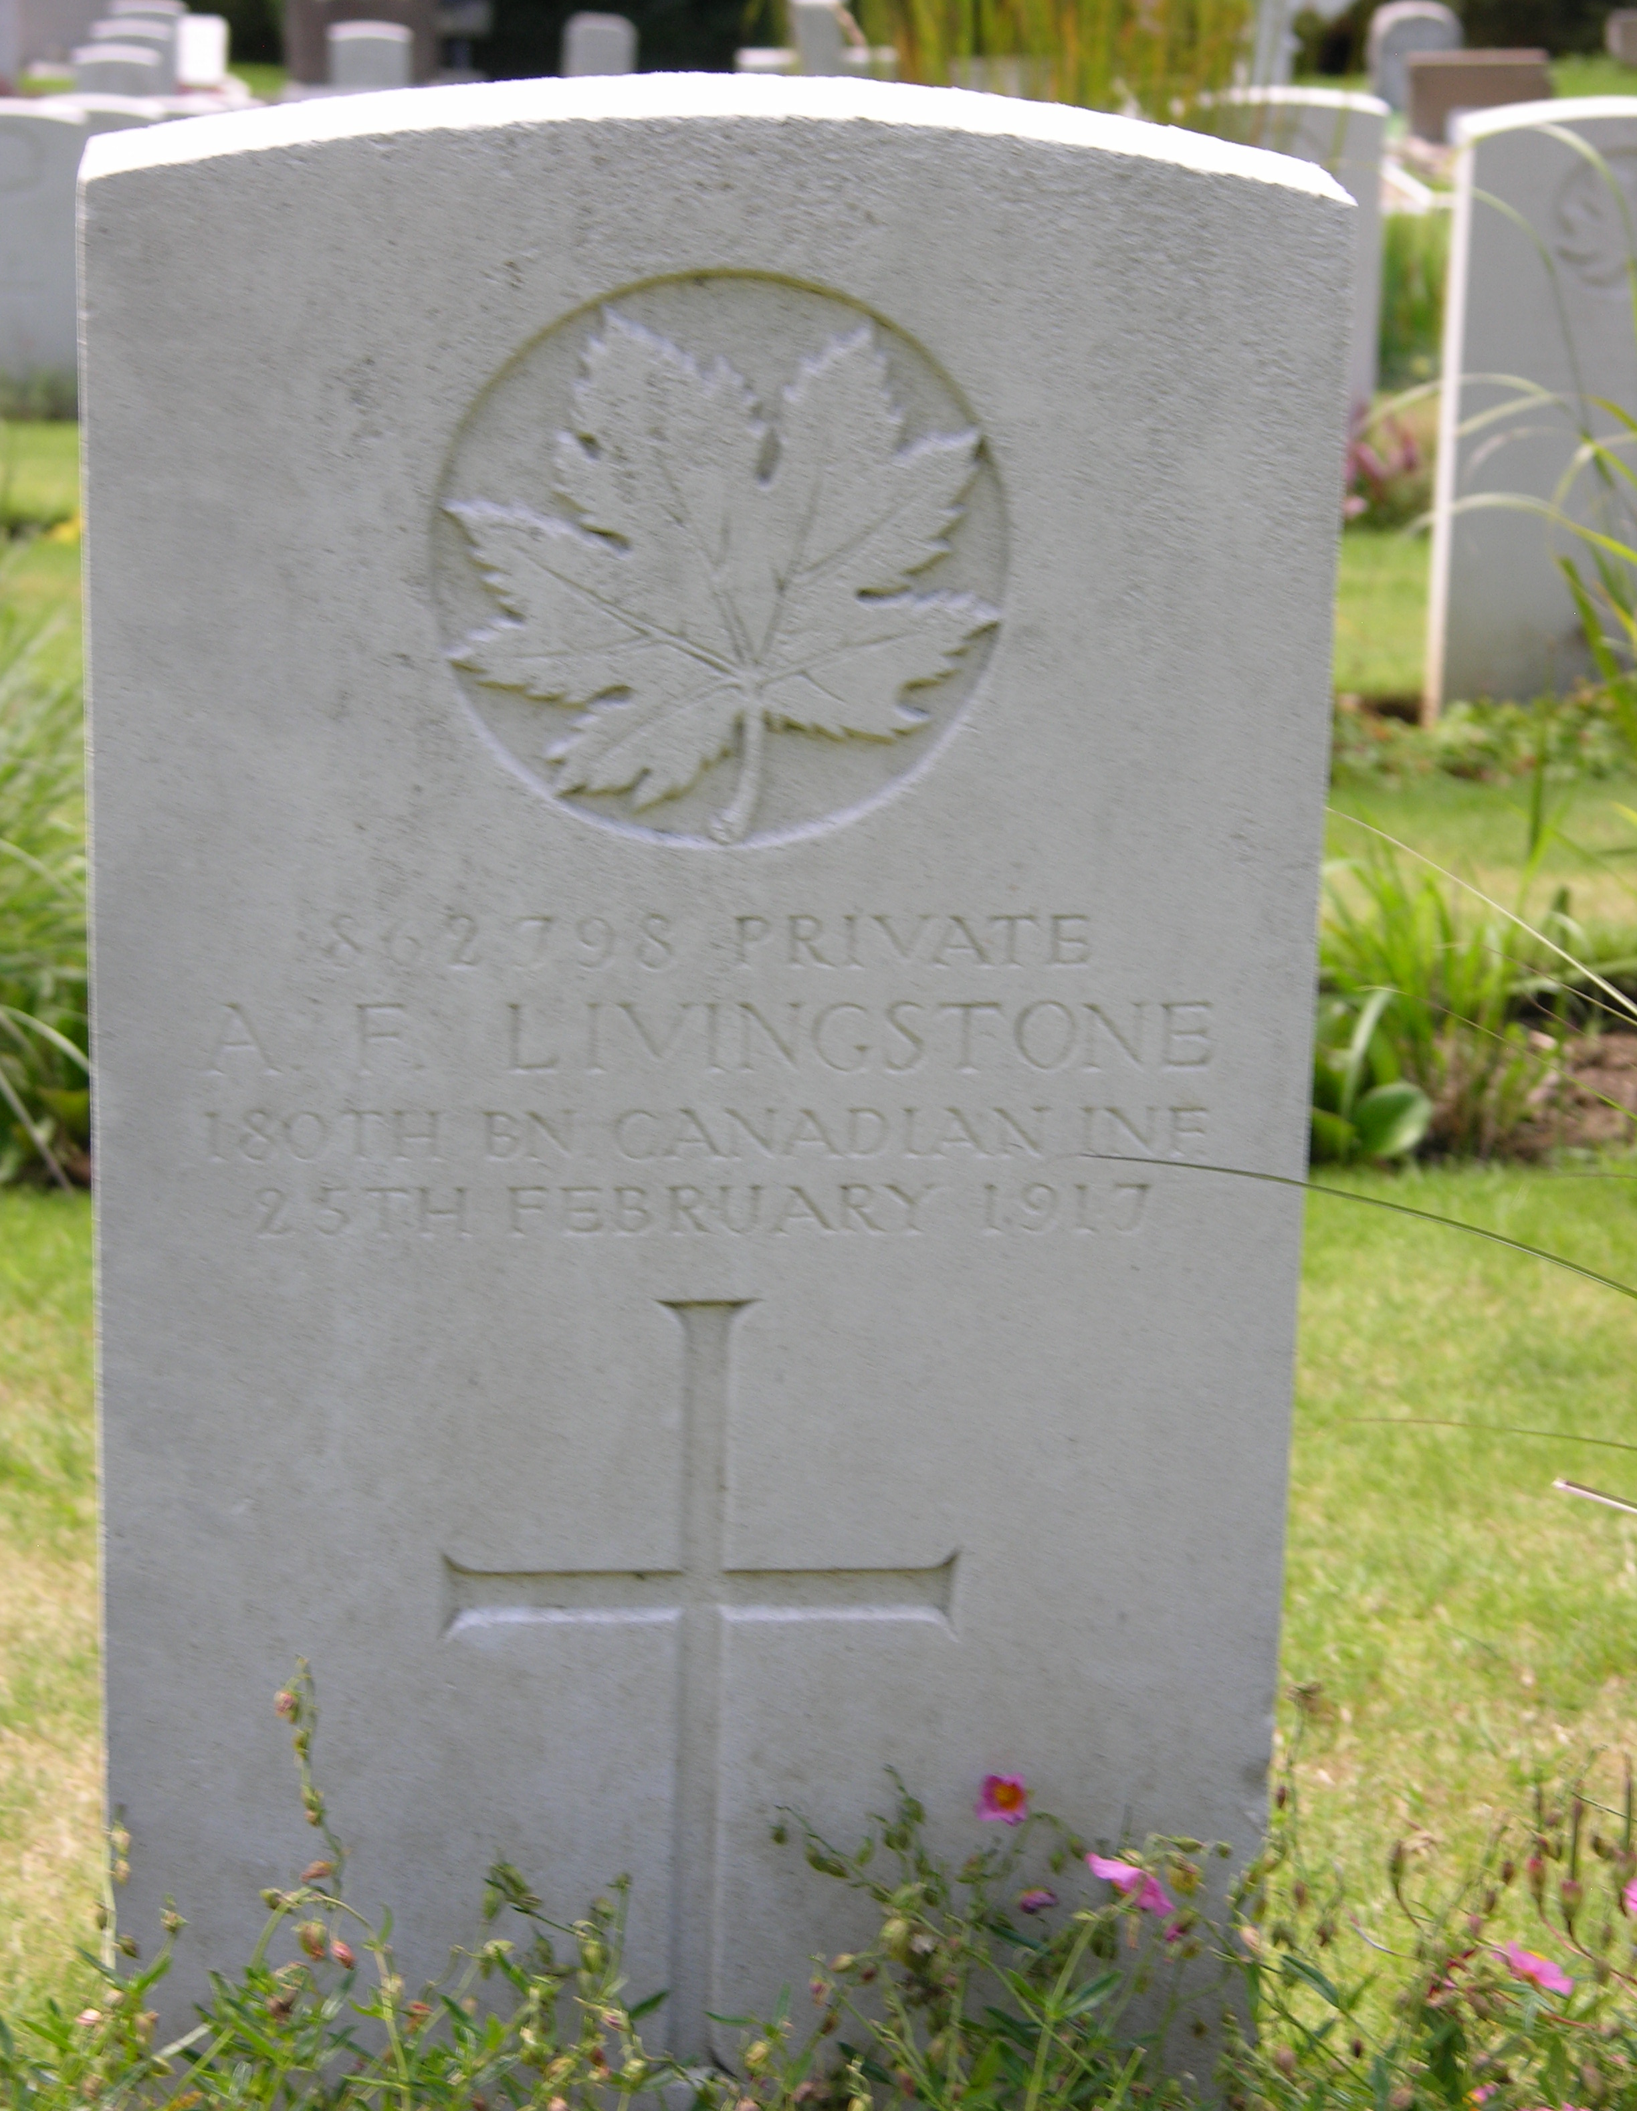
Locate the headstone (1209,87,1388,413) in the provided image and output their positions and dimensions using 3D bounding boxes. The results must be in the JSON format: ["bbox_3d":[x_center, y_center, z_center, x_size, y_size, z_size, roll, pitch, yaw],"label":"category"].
[{"bbox_3d":[0.813,-1.337,10.521,0.381,0.790,0.076,0,18,-4],"label":"headstone"}]

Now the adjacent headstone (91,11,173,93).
[{"bbox_3d":[-3.132,-4.348,26.821,0.381,0.790,0.076,0,18,-4],"label":"adjacent headstone"}]

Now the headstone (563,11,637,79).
[{"bbox_3d":[-1.150,-5.043,30.621,0.381,0.790,0.080,0,18,-4],"label":"headstone"}]

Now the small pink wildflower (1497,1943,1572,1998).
[{"bbox_3d":[0.223,0.284,1.820,0.021,0.015,0.017,-3,18,-15],"label":"small pink wildflower"}]

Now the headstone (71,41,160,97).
[{"bbox_3d":[-3.050,-4.008,25.521,0.381,0.790,0.076,0,18,-4],"label":"headstone"}]

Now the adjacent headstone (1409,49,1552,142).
[{"bbox_3d":[3.365,-4.905,30.073,0.710,0.480,0.130,-1,18,-7],"label":"adjacent headstone"}]

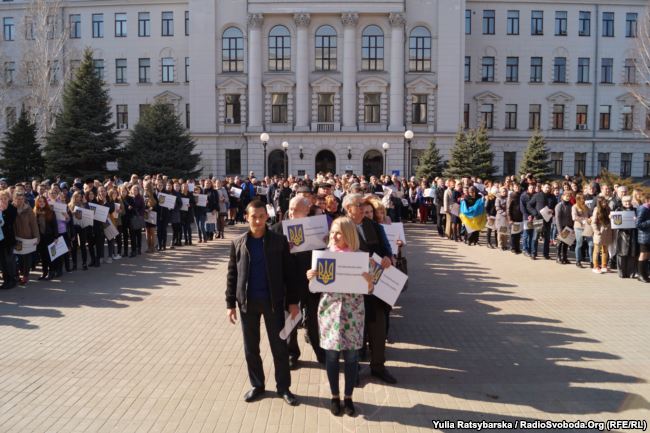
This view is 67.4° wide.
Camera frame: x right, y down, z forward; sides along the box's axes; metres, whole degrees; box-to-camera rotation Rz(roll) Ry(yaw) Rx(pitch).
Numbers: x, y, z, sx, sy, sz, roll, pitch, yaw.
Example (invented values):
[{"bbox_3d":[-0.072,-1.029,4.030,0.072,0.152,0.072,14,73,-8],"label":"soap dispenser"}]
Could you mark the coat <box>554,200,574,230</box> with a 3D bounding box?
[{"bbox_3d":[5.539,-0.023,11.246,0.450,0.715,0.300,2,5,18],"label":"coat"}]

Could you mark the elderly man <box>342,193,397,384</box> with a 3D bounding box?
[{"bbox_3d":[0.417,0.672,4.673,0.560,1.798,0.460,-2,5,-27],"label":"elderly man"}]

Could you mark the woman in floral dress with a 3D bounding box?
[{"bbox_3d":[0.134,0.815,3.982,0.540,1.624,0.460,0,5,0],"label":"woman in floral dress"}]

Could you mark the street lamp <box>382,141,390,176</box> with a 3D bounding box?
[{"bbox_3d":[4.075,-2.831,32.673,0.420,4.222,0.420,0,5,0],"label":"street lamp"}]

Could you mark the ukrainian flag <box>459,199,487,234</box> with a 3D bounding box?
[{"bbox_3d":[4.212,0.000,13.914,0.783,1.028,0.300,2,5,20],"label":"ukrainian flag"}]

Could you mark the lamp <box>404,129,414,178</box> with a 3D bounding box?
[{"bbox_3d":[4.155,-2.132,24.173,0.420,4.220,0.420,0,5,0],"label":"lamp"}]

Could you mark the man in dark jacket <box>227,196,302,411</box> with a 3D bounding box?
[{"bbox_3d":[-0.533,0.729,4.239,0.620,1.750,0.380,0,5,-3],"label":"man in dark jacket"}]

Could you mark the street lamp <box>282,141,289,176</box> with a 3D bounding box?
[{"bbox_3d":[-2.641,-2.875,32.675,0.420,4.269,0.420,0,5,0],"label":"street lamp"}]

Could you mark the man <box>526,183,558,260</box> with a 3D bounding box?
[{"bbox_3d":[5.266,0.107,11.720,0.660,1.800,0.420,0,5,-6],"label":"man"}]

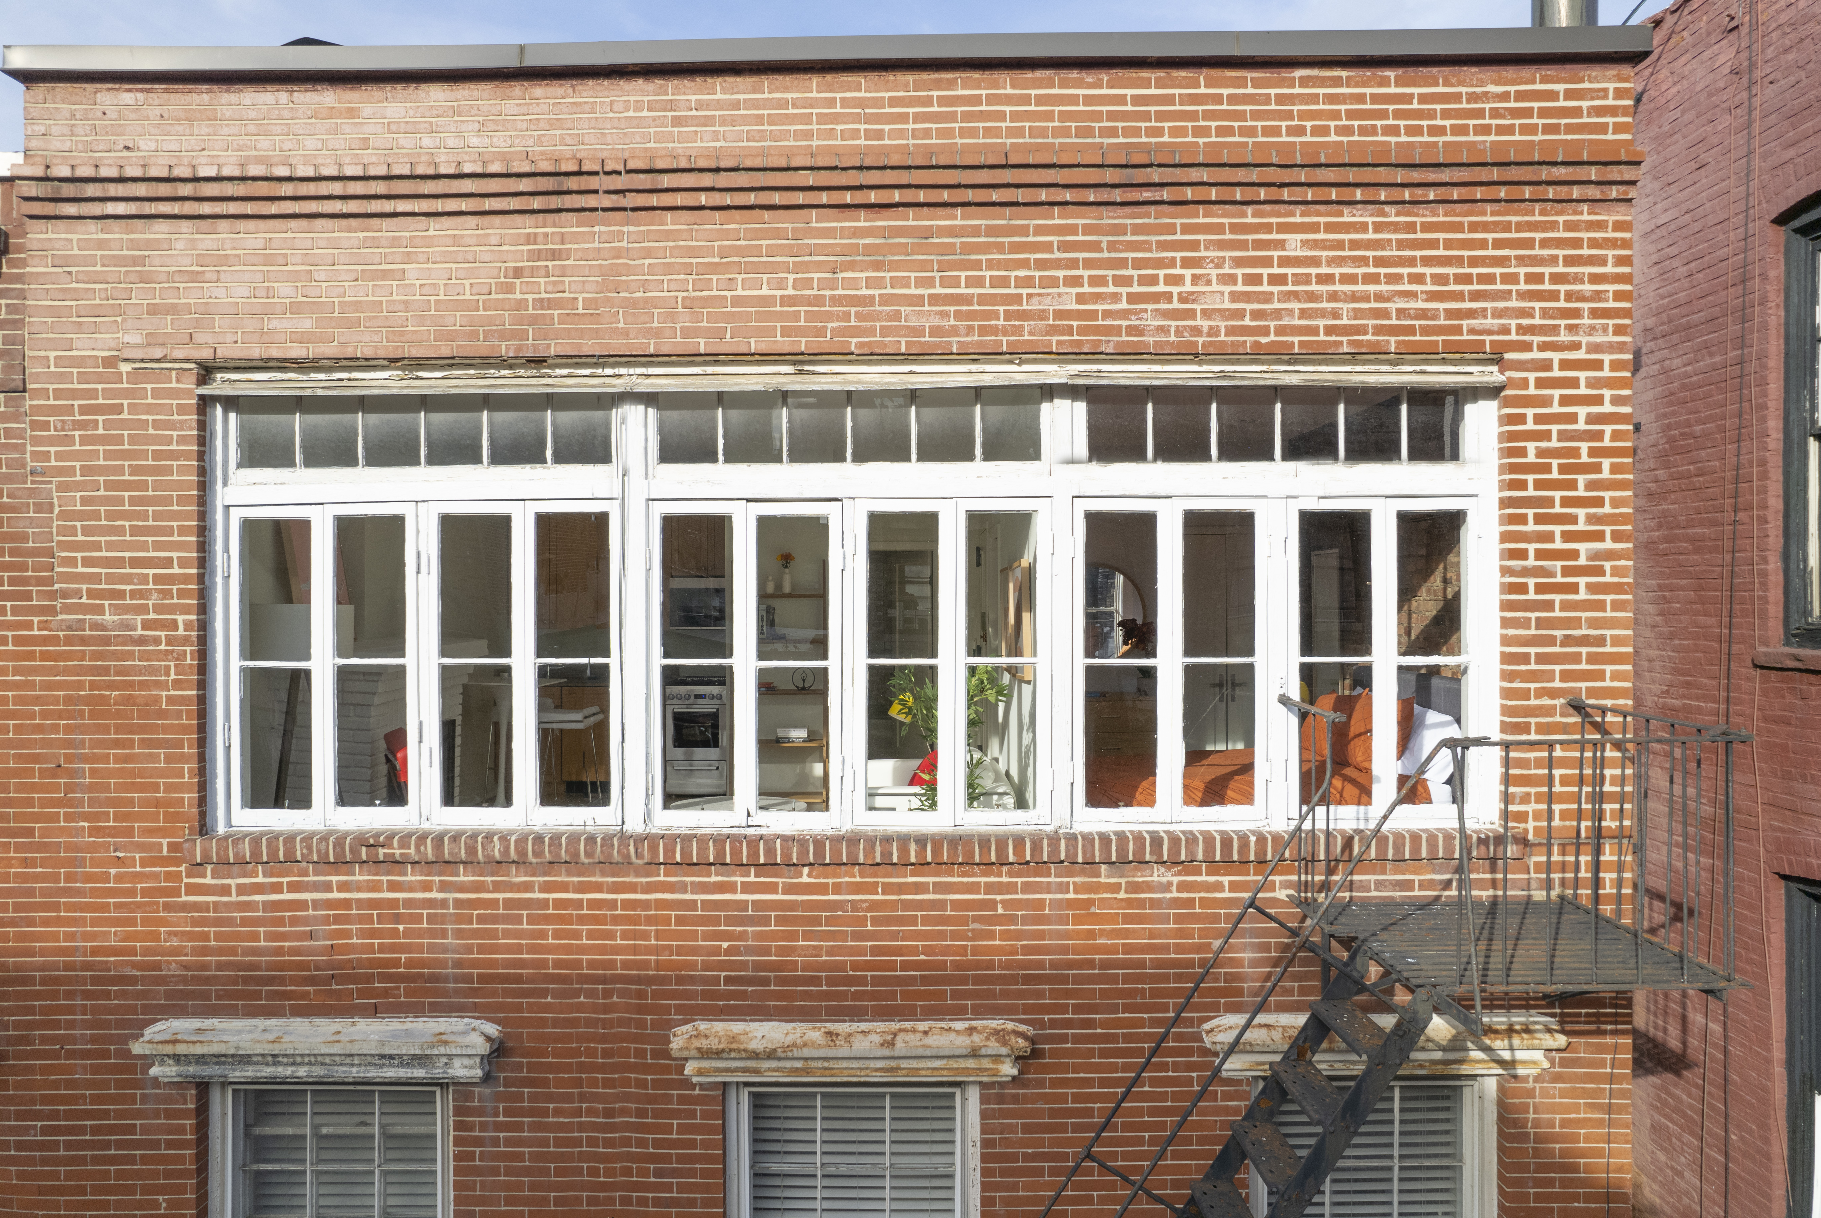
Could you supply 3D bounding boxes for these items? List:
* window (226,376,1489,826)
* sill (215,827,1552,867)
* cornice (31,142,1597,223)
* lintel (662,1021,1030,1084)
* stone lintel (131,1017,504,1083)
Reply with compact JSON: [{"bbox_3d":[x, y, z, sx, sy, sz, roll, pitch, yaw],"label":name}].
[{"bbox_3d":[-0.280,-0.021,5.019,5.802,2.053,0.170,0,0,1],"label":"window"},{"bbox_3d":[-0.269,1.057,4.981,5.875,0.114,0.170,0,0,1],"label":"sill"},{"bbox_3d":[-0.393,-1.869,4.921,7.131,0.209,0.100,0,0,1],"label":"cornice"},{"bbox_3d":[-0.254,1.951,4.883,1.566,0.247,0.150,0,0,1],"label":"lintel"},{"bbox_3d":[-2.585,1.960,4.915,1.597,0.259,0.150,0,0,1],"label":"stone lintel"}]

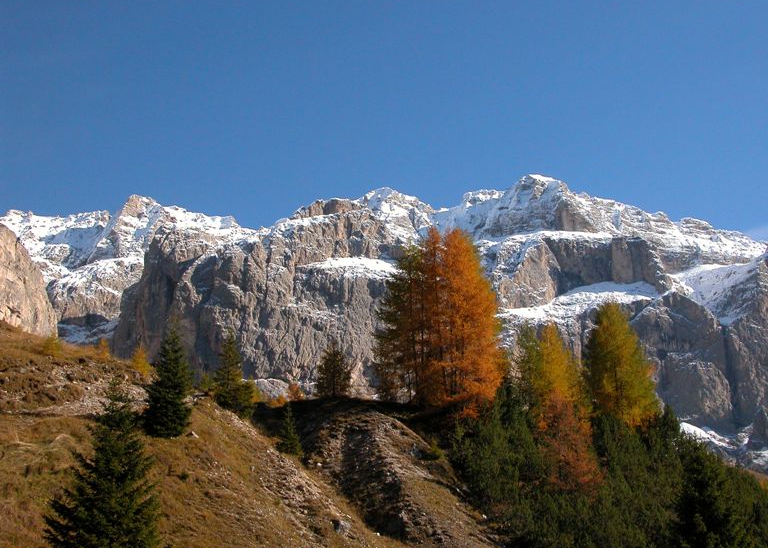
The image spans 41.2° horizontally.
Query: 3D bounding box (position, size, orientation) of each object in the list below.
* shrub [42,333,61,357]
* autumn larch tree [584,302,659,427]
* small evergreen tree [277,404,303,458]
[{"bbox_3d":[-20.850,4.421,64.000,1.110,1.500,1.080,0,-9,0],"label":"shrub"},{"bbox_3d":[13.032,5.240,56.000,3.980,7.350,3.900,0,-9,0],"label":"autumn larch tree"},{"bbox_3d":[-3.796,6.327,41.000,1.020,2.170,1.000,0,-9,0],"label":"small evergreen tree"}]

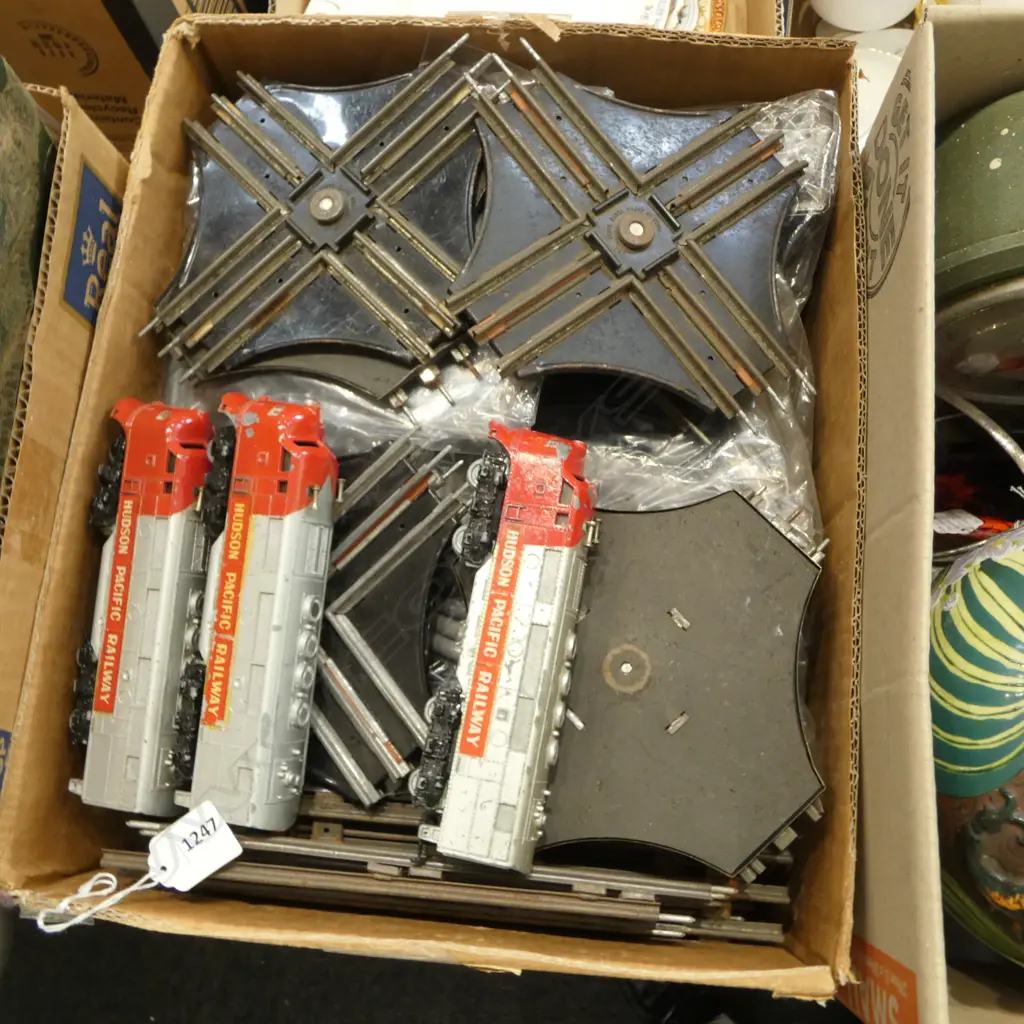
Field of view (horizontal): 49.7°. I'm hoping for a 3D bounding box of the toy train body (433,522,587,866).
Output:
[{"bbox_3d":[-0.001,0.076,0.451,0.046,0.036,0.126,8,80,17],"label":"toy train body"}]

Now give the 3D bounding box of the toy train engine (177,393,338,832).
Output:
[{"bbox_3d":[-0.106,0.039,0.469,0.055,0.036,0.175,5,87,25],"label":"toy train engine"}]

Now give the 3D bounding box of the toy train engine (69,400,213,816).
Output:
[{"bbox_3d":[-0.158,0.039,0.487,0.055,0.036,0.175,4,85,25],"label":"toy train engine"}]

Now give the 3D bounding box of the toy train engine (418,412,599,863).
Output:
[{"bbox_3d":[0.001,0.051,0.456,0.055,0.036,0.175,8,80,17],"label":"toy train engine"}]

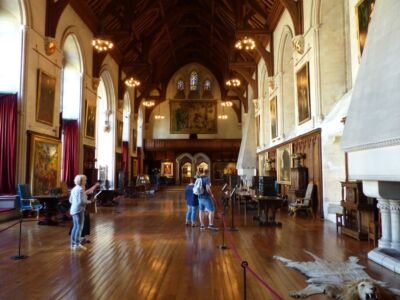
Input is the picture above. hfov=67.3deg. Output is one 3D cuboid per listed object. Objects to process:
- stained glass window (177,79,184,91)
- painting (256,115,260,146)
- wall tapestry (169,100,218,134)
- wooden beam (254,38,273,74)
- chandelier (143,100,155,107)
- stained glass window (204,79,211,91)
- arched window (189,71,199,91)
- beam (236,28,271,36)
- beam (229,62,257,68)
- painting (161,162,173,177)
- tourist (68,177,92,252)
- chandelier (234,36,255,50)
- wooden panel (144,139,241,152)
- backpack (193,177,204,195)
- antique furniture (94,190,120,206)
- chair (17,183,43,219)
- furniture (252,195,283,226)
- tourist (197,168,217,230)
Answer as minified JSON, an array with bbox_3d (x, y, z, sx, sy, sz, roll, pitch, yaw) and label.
[{"bbox_3d":[-2.396,-8.170,37.802,0.955,1.550,0.200,0,-4,1],"label":"stained glass window"},{"bbox_3d":[4.764,-1.511,24.471,0.120,2.365,1.800,0,-5,1],"label":"painting"},{"bbox_3d":[-0.782,-4.086,37.303,5.860,4.290,0.080,0,-4,1],"label":"wall tapestry"},{"bbox_3d":[3.795,-5.557,18.022,1.096,2.324,0.320,0,-4,1],"label":"wooden beam"},{"bbox_3d":[-4.318,-3.930,25.386,0.970,0.350,0.970,0,-5,1],"label":"chandelier"},{"bbox_3d":[1.045,-8.745,40.232,0.787,1.642,0.250,0,-5,1],"label":"stained glass window"},{"bbox_3d":[-0.751,-9.326,40.312,1.312,2.745,0.250,0,-5,1],"label":"arched window"},{"bbox_3d":[3.267,-7.046,18.148,2.090,0.310,0.340,0,-4,1],"label":"beam"},{"bbox_3d":[3.334,-6.591,23.428,2.164,0.334,0.340,0,-4,1],"label":"beam"},{"bbox_3d":[-4.006,2.402,36.854,1.502,1.741,0.100,0,-4,1],"label":"painting"},{"bbox_3d":[-2.606,1.339,6.531,0.460,1.593,0.460,1,-5,-17],"label":"tourist"},{"bbox_3d":[1.885,-4.402,12.499,0.770,0.290,0.770,0,-4,1],"label":"chandelier"},{"bbox_3d":[-0.733,-0.500,35.076,11.200,1.602,0.250,0,-5,1],"label":"wooden panel"},{"bbox_3d":[-0.038,1.037,8.727,0.300,0.490,0.200,-4,-6,41],"label":"backpack"},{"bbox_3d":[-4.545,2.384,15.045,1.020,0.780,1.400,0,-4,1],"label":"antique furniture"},{"bbox_3d":[-6.053,1.850,10.747,0.600,1.250,0.600,-1,-5,13],"label":"chair"},{"bbox_3d":[2.128,1.954,9.690,0.770,0.820,1.550,0,-4,1],"label":"furniture"},{"bbox_3d":[0.215,1.443,8.860,0.520,1.763,0.500,-4,-6,41],"label":"tourist"}]

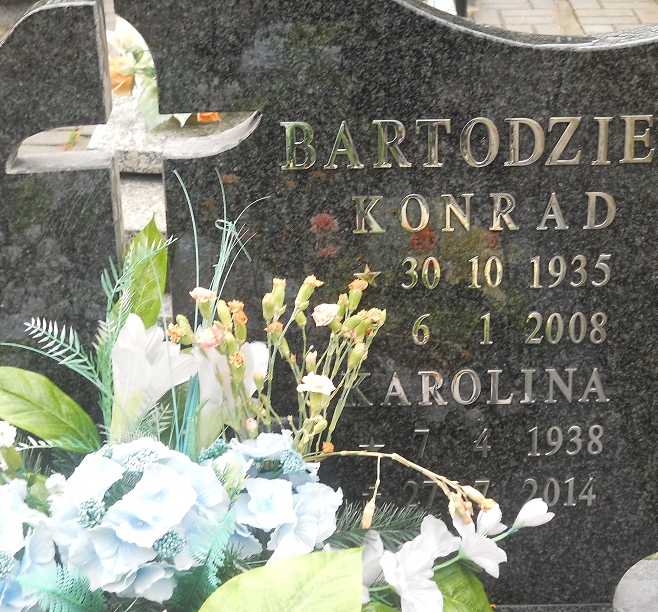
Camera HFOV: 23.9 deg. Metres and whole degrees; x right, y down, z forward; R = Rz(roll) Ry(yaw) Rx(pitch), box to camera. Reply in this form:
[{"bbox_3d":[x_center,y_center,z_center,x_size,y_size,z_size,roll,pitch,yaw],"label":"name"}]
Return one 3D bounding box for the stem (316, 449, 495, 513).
[{"bbox_3d":[0.074,0.169,1.504,0.176,0.072,0.050,-1,25,2],"label":"stem"}]

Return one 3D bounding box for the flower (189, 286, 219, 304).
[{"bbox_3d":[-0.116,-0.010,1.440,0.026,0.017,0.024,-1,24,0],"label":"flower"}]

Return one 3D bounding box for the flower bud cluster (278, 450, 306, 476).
[{"bbox_3d":[-0.034,0.147,1.465,0.024,0.022,0.023,-3,23,-3],"label":"flower bud cluster"}]

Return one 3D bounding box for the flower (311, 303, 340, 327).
[{"bbox_3d":[-0.003,0.008,1.460,0.027,0.025,0.024,11,27,25],"label":"flower"}]

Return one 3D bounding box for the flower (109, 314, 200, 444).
[{"bbox_3d":[-0.167,0.069,1.485,0.086,0.117,0.075,-1,24,0],"label":"flower"}]

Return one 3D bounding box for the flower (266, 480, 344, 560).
[{"bbox_3d":[-0.022,0.203,1.462,0.070,0.068,0.048,-14,13,-25],"label":"flower"}]

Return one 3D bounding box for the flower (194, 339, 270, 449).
[{"bbox_3d":[-0.096,0.086,1.505,0.073,0.105,0.068,-1,24,0],"label":"flower"}]

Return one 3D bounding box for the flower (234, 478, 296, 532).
[{"bbox_3d":[-0.059,0.184,1.433,0.056,0.050,0.032,-1,0,2],"label":"flower"}]

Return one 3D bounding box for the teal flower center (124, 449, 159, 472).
[{"bbox_3d":[-0.169,0.139,1.401,0.032,0.020,0.029,-1,23,1],"label":"teal flower center"}]

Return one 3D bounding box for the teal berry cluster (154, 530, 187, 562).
[{"bbox_3d":[-0.142,0.215,1.397,0.030,0.026,0.027,-9,24,-17],"label":"teal berry cluster"}]

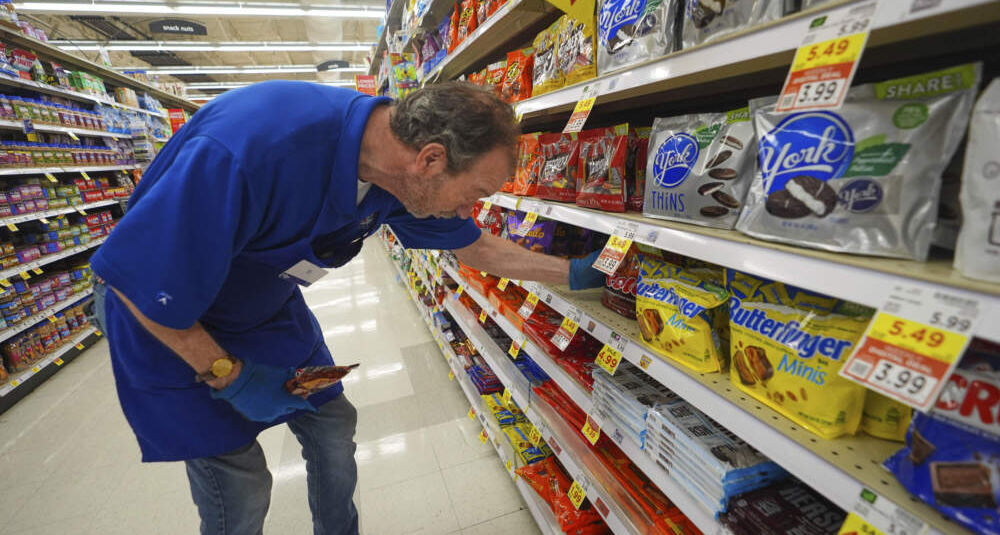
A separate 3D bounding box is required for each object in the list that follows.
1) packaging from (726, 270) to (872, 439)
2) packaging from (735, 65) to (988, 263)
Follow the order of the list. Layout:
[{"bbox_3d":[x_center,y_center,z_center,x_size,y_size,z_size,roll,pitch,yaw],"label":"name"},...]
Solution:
[{"bbox_3d":[0.397,0.101,0.593,0.067,0.174,0.183,-8,15,-18],"label":"packaging"},{"bbox_3d":[0.390,-0.117,0.526,0.060,0.180,0.226,-8,15,-18],"label":"packaging"}]

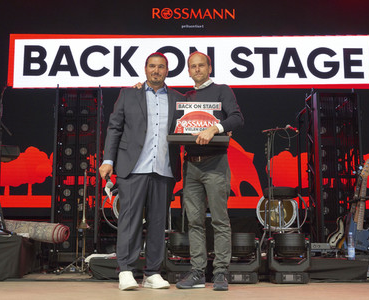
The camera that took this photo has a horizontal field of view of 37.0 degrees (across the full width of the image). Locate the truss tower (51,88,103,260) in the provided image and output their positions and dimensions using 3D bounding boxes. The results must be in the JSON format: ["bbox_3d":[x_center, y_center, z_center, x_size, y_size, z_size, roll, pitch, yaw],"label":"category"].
[{"bbox_3d":[-1.646,0.391,8.540,0.680,2.640,0.600,1,-9,-7],"label":"truss tower"}]

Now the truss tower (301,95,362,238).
[{"bbox_3d":[2.352,0.422,8.739,0.680,2.650,0.600,1,-9,-5],"label":"truss tower"}]

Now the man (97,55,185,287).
[{"bbox_3d":[-0.333,0.134,4.271,0.630,1.830,0.380,0,-9,-2],"label":"man"}]

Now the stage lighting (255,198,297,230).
[{"bbox_3d":[1.213,0.824,7.260,0.520,0.520,0.300,-3,-10,22],"label":"stage lighting"}]

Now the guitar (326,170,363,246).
[{"bbox_3d":[1.959,0.684,6.513,0.360,0.990,0.090,16,-13,5],"label":"guitar"}]

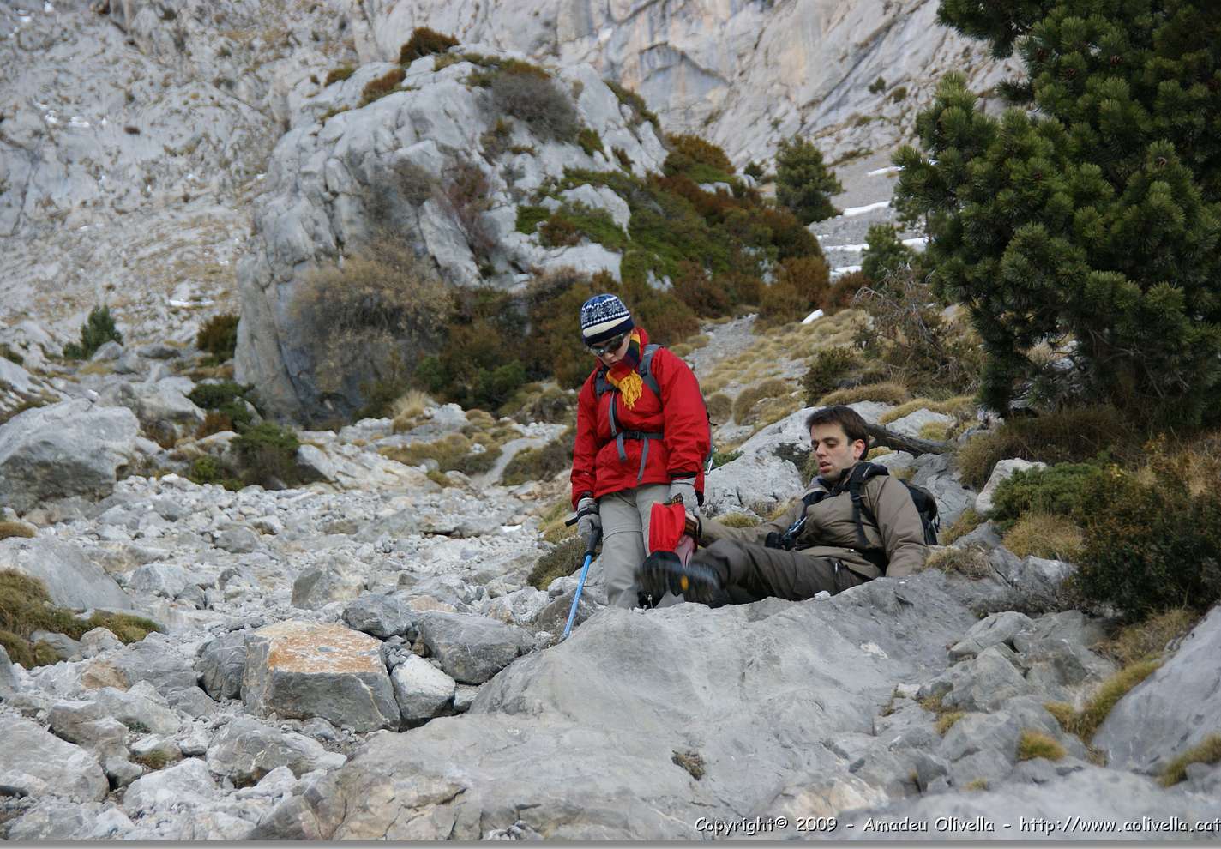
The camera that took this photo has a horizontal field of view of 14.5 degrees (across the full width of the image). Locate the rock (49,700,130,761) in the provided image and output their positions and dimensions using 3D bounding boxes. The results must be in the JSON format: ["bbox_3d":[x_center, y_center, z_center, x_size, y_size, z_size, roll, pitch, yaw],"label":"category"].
[{"bbox_3d":[-1.744,1.028,16.050,0.278,0.201,0.236,0,-3,0],"label":"rock"}]

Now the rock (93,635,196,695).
[{"bbox_3d":[-1.491,0.774,15.400,0.342,0.197,0.274,0,-4,0],"label":"rock"}]

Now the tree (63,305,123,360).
[{"bbox_3d":[-5.067,-0.898,47.000,0.601,0.542,0.540,0,-4,0],"label":"tree"}]

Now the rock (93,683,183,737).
[{"bbox_3d":[-1.630,0.983,16.550,0.311,0.177,0.249,0,-3,0],"label":"rock"}]

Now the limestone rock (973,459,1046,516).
[{"bbox_3d":[1.548,0.245,18.600,0.290,0.237,0.235,0,-4,0],"label":"limestone rock"}]

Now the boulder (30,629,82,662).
[{"bbox_3d":[-1.902,0.762,16.500,0.200,0.120,0.170,0,-3,0],"label":"boulder"}]

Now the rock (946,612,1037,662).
[{"bbox_3d":[1.271,0.712,16.000,0.290,0.165,0.250,0,-3,0],"label":"rock"}]

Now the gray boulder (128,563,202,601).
[{"bbox_3d":[-1.727,0.609,18.600,0.288,0.148,0.231,0,-4,0],"label":"gray boulder"}]

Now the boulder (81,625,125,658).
[{"bbox_3d":[-1.718,0.734,16.200,0.149,0.109,0.127,0,-4,0],"label":"boulder"}]

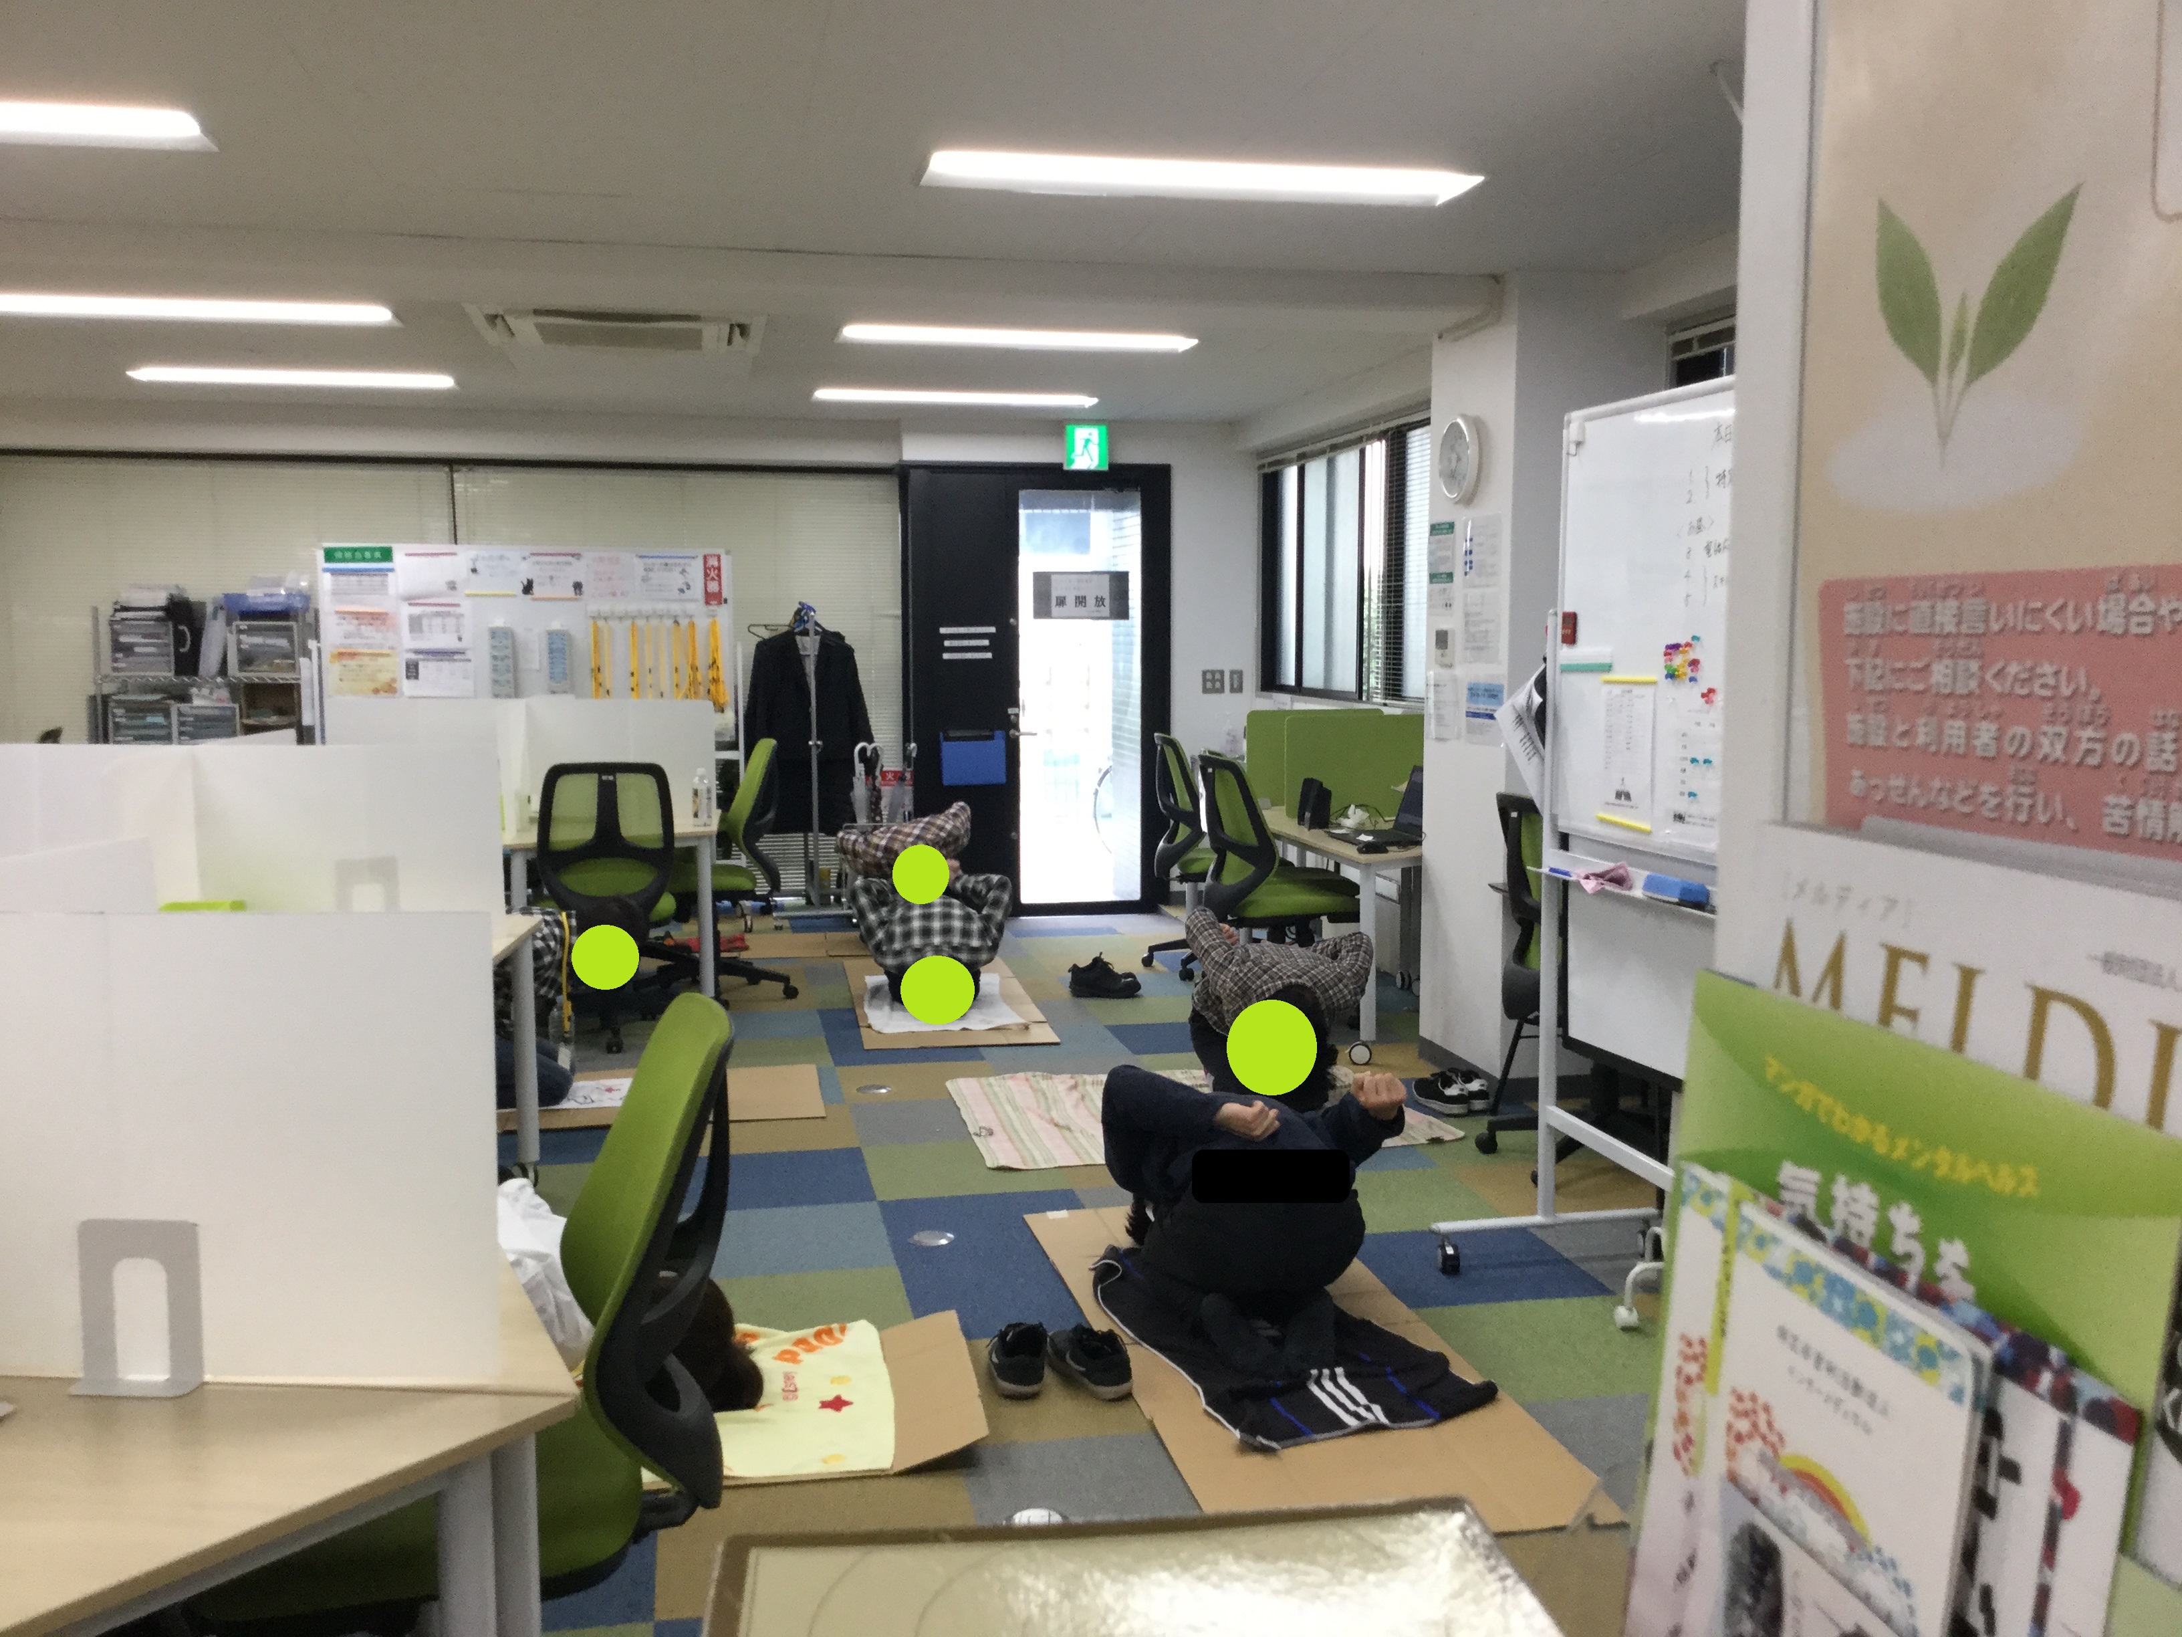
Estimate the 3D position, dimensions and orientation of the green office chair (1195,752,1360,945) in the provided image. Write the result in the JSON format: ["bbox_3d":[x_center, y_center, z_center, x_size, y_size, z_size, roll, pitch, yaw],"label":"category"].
[{"bbox_3d":[0.689,0.274,6.881,0.620,0.975,0.600,-1,6,-11],"label":"green office chair"}]

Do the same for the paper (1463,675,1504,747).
[{"bbox_3d":[1.206,-0.329,5.972,0.005,0.210,0.297,-1,6,-11],"label":"paper"}]

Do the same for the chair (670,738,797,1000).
[{"bbox_3d":[-1.453,0.194,7.521,0.600,1.000,0.580,-1,6,-11],"label":"chair"}]

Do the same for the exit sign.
[{"bbox_3d":[-0.024,-1.833,9.658,0.222,0.240,0.060,-1,6,-11],"label":"exit sign"}]

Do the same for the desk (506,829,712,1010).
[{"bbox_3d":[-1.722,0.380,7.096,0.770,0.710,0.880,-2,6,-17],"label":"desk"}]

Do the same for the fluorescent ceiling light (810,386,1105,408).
[{"bbox_3d":[-0.605,-1.874,8.711,1.250,0.070,0.300,-1,6,-11],"label":"fluorescent ceiling light"}]

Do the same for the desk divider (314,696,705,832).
[{"bbox_3d":[-2.157,-0.207,7.293,1.660,0.470,0.030,2,6,17],"label":"desk divider"}]

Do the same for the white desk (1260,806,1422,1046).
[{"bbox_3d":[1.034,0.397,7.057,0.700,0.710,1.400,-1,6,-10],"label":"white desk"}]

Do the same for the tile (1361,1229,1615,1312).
[{"bbox_3d":[0.841,1.004,4.393,0.500,0.008,0.500,-1,6,-11],"label":"tile"}]

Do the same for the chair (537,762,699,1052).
[{"bbox_3d":[-1.678,0.279,6.833,0.600,0.975,0.620,-1,6,-13],"label":"chair"}]

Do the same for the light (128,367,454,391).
[{"bbox_3d":[-3.325,-1.841,8.200,1.260,0.070,0.300,-1,6,-11],"label":"light"}]

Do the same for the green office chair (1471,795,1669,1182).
[{"bbox_3d":[1.376,0.436,5.217,0.630,0.970,0.630,-1,6,-11],"label":"green office chair"}]

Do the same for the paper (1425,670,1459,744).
[{"bbox_3d":[1.132,-0.361,6.295,0.006,0.215,0.285,-1,6,-11],"label":"paper"}]

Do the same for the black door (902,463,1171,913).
[{"bbox_3d":[-0.264,-0.649,9.757,1.350,2.209,0.100,-1,6,-11],"label":"black door"}]

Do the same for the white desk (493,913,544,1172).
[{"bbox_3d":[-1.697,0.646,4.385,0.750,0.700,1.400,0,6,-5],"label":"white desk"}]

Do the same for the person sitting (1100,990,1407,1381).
[{"bbox_3d":[0.326,0.723,4.061,0.630,0.620,0.720,-2,6,-19],"label":"person sitting"}]

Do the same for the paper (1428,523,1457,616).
[{"bbox_3d":[1.133,-0.801,6.289,0.005,0.297,0.210,-1,6,-11],"label":"paper"}]

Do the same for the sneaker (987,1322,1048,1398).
[{"bbox_3d":[-0.142,1.019,3.794,0.105,0.105,0.285,-1,6,-7],"label":"sneaker"}]

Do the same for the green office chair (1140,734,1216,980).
[{"bbox_3d":[0.557,0.144,8.129,0.640,0.980,0.640,-1,6,-11],"label":"green office chair"}]

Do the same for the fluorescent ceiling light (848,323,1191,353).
[{"bbox_3d":[-0.259,-1.714,6.972,1.260,0.070,0.300,-1,6,-11],"label":"fluorescent ceiling light"}]

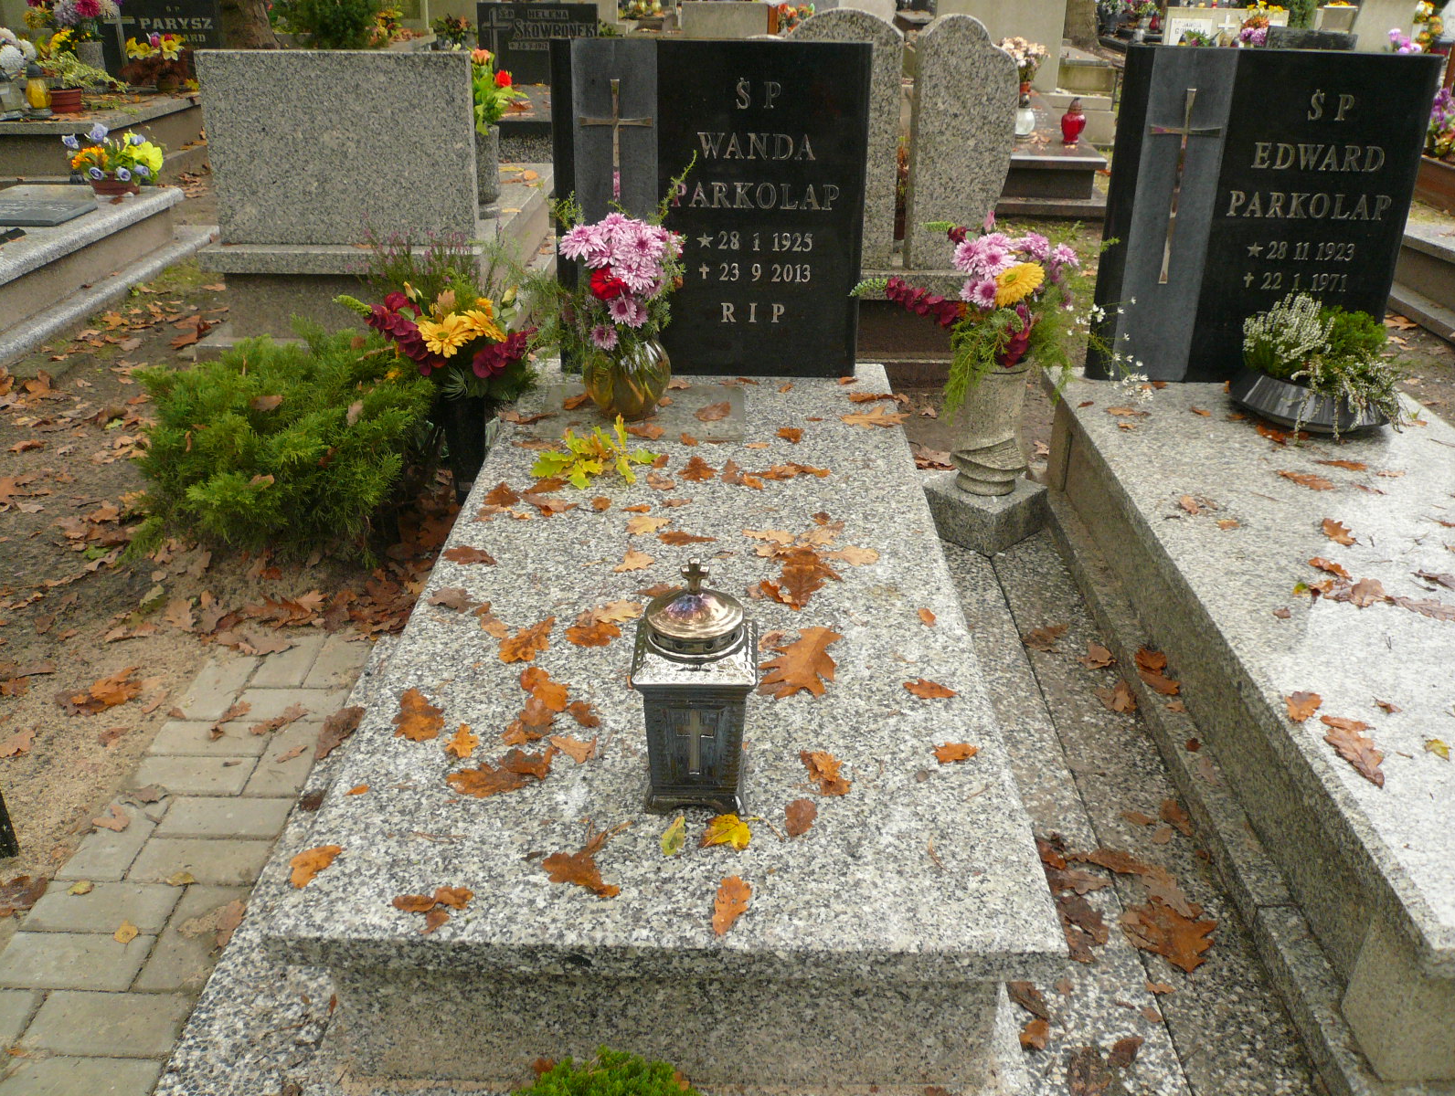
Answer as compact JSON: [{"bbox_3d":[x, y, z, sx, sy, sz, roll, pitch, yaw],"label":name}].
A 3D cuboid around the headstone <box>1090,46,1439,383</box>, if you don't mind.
[{"bbox_3d":[1.253,-0.777,2.828,0.725,0.754,0.070,0,21,-5],"label":"headstone"}]

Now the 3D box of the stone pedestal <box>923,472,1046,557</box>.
[{"bbox_3d":[0.602,-0.093,2.793,0.195,0.115,0.195,-25,38,-38],"label":"stone pedestal"}]

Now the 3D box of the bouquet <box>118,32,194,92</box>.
[{"bbox_3d":[-3.297,-2.807,6.801,0.420,0.310,0.300,1,29,0],"label":"bouquet"}]

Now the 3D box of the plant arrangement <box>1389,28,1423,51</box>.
[{"bbox_3d":[4.179,-3.059,7.284,0.220,0.250,0.210,1,29,0],"label":"plant arrangement"}]

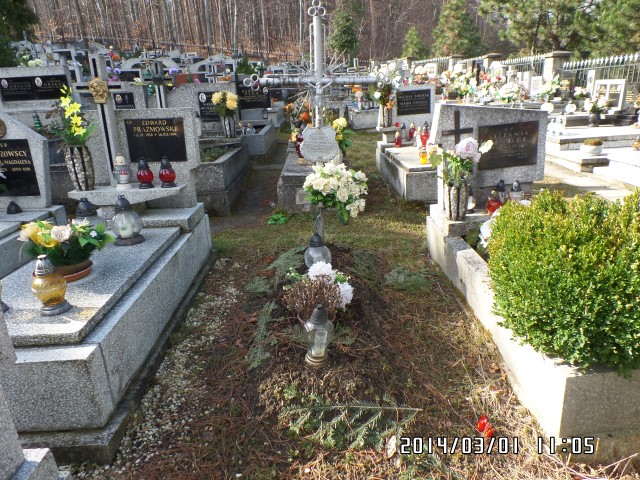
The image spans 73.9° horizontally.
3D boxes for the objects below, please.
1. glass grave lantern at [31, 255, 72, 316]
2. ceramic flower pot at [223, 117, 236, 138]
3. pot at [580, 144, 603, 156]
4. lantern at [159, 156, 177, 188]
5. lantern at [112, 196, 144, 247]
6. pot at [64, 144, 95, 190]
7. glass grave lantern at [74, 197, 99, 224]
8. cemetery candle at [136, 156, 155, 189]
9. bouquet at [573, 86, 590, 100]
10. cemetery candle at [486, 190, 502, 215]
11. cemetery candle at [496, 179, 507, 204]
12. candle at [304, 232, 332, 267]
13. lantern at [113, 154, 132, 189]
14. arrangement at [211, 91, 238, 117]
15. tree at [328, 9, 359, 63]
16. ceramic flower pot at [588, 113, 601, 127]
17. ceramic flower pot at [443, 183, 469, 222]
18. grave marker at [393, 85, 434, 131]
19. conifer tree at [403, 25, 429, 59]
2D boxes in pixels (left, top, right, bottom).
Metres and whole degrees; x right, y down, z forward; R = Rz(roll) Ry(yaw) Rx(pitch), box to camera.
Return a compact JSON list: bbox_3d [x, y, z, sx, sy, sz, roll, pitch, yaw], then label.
[{"bbox_3d":[-1.261,0.210,1.991,0.157,0.280,0.157,-1,21,0],"label":"glass grave lantern"},{"bbox_3d":[-1.291,-1.614,6.100,0.180,0.340,0.180,-3,17,0],"label":"ceramic flower pot"},{"bbox_3d":[3.864,-1.274,6.051,0.280,0.145,0.280,-2,21,1],"label":"pot"},{"bbox_3d":[-1.165,-0.510,3.236,0.130,0.230,0.130,-1,21,0],"label":"lantern"},{"bbox_3d":[-1.219,-0.132,2.705,0.190,0.310,0.190,-3,20,0],"label":"lantern"},{"bbox_3d":[-1.613,-0.493,2.852,0.185,0.300,0.180,-3,20,0],"label":"pot"},{"bbox_3d":[-1.600,-0.119,2.935,0.205,0.280,0.205,-3,17,0],"label":"glass grave lantern"},{"bbox_3d":[-1.335,-0.506,3.236,0.130,0.230,0.130,-1,21,0],"label":"cemetery candle"},{"bbox_3d":[4.992,-2.797,8.117,0.320,0.280,0.300,-3,20,0],"label":"bouquet"},{"bbox_3d":[1.419,-0.310,3.451,0.128,0.190,0.128,-1,21,0],"label":"cemetery candle"},{"bbox_3d":[1.303,-0.348,3.053,0.075,0.190,0.075,-3,20,0],"label":"cemetery candle"},{"bbox_3d":[-0.018,0.094,3.080,0.185,0.270,0.185,-3,17,0],"label":"candle"},{"bbox_3d":[-1.461,-0.510,3.125,0.130,0.250,0.130,-3,17,0],"label":"lantern"},{"bbox_3d":[-1.302,-1.860,5.795,0.370,0.330,0.310,-3,20,0],"label":"arrangement"},{"bbox_3d":[1.651,-14.265,29.879,2.200,4.000,2.200,-1,21,0],"label":"tree"},{"bbox_3d":[4.584,-2.005,7.087,0.170,0.235,0.170,-1,21,0],"label":"ceramic flower pot"},{"bbox_3d":[1.057,-0.304,3.322,0.180,0.280,0.165,-1,21,0],"label":"ceramic flower pot"},{"bbox_3d":[1.399,-1.953,6.363,0.670,0.720,0.130,-4,21,-4],"label":"grave marker"},{"bbox_3d":[6.783,-13.531,30.202,1.900,3.400,1.900,-1,21,0],"label":"conifer tree"}]

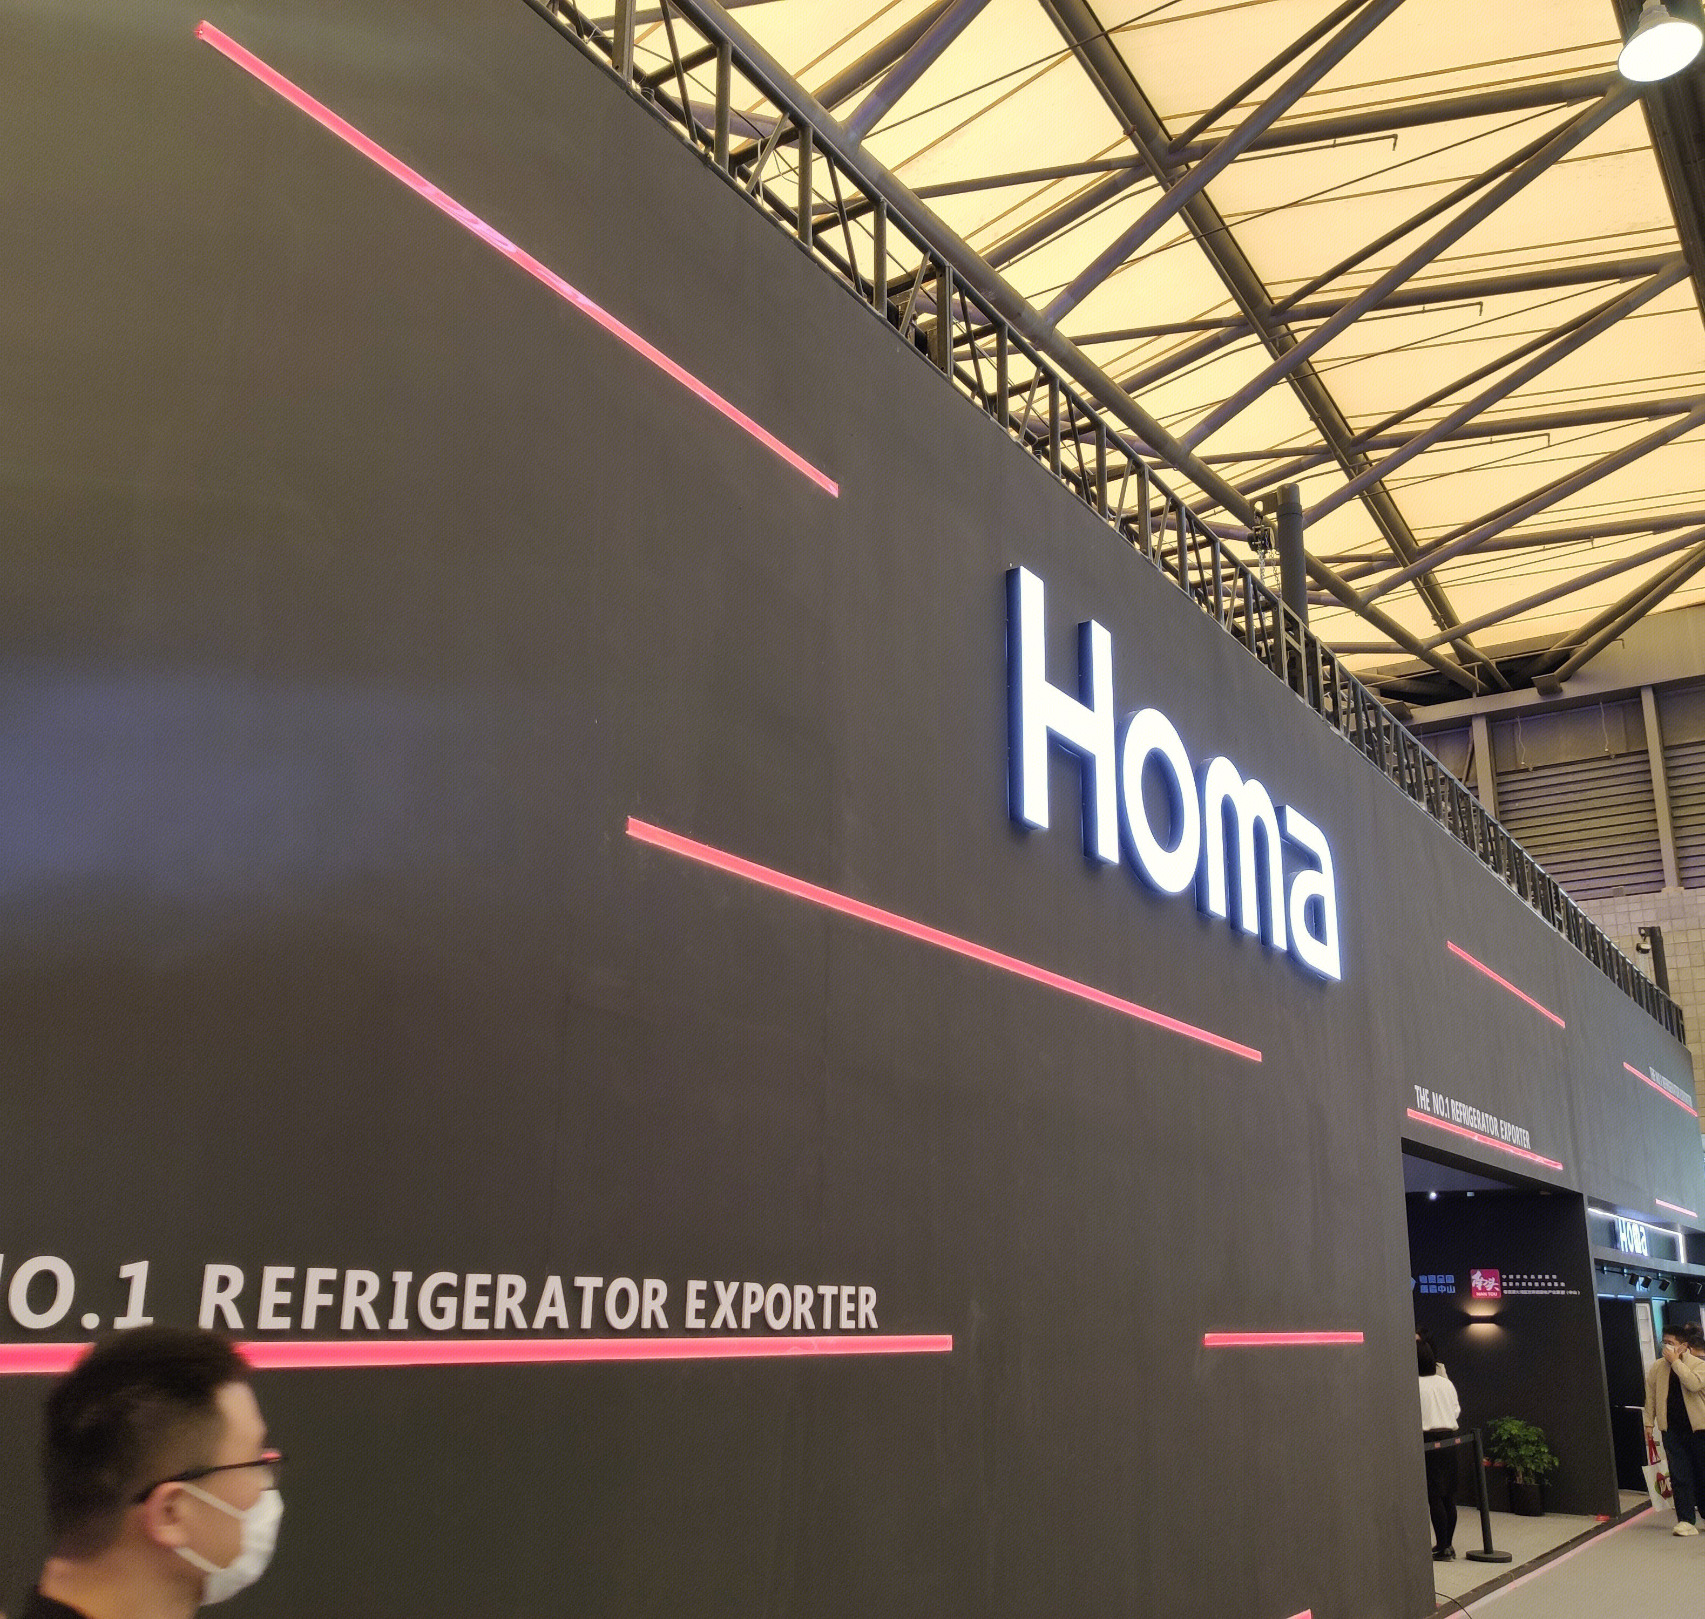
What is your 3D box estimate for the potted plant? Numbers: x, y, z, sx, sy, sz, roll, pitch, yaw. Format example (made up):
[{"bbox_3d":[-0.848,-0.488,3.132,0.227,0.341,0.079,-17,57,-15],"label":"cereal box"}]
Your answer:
[{"bbox_3d":[6.229,6.078,15.034,0.617,0.835,0.580,-10,-20,32],"label":"potted plant"}]

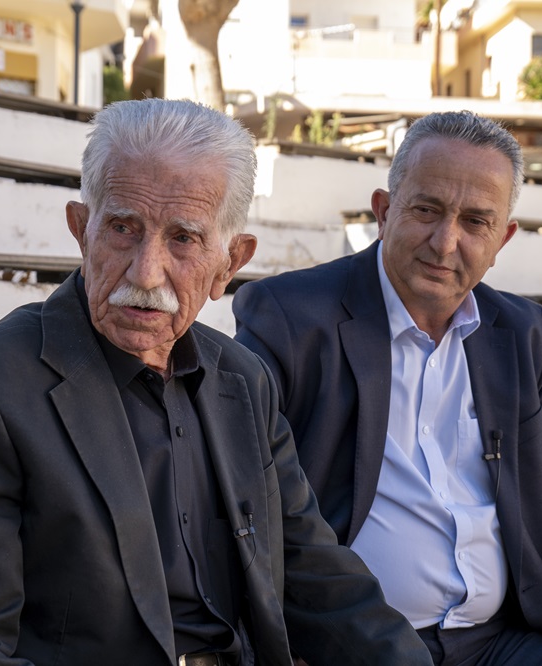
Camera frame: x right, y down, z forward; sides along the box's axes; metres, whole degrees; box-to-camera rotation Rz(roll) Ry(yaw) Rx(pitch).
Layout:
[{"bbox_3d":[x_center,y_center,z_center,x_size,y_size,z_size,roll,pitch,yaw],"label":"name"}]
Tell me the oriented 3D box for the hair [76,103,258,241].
[{"bbox_3d":[-0.104,-0.154,1.680,0.172,0.168,0.195,8,6,12],"label":"hair"}]

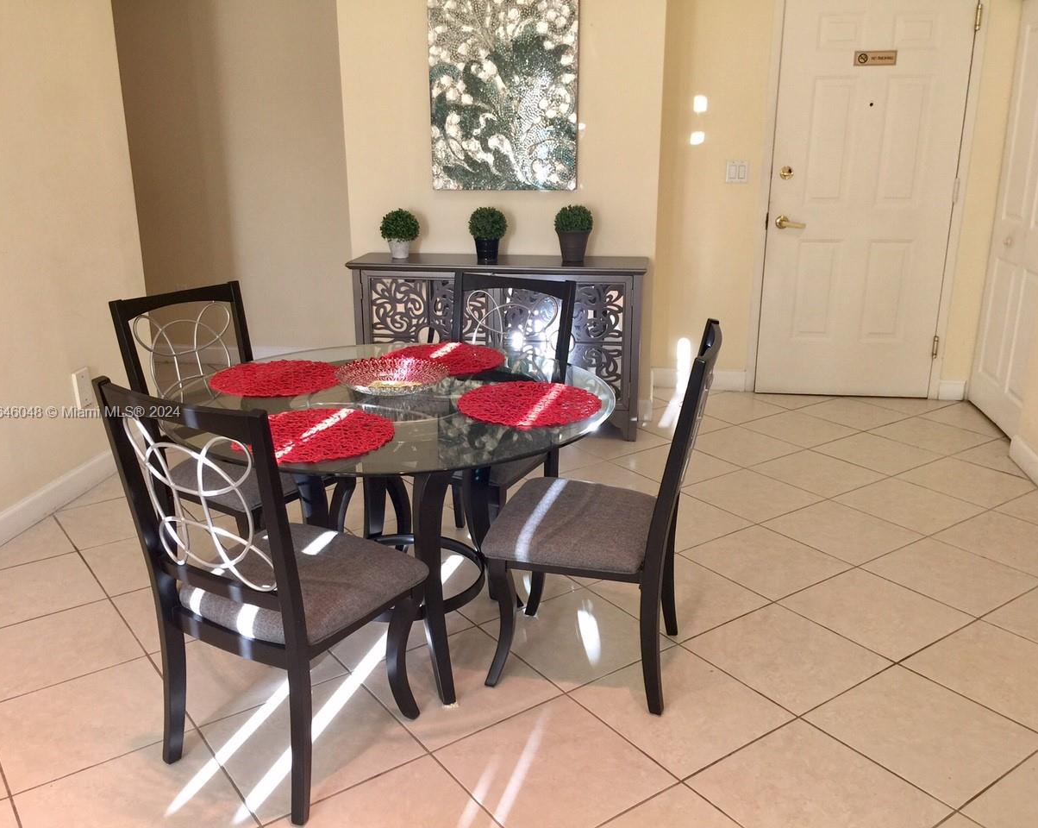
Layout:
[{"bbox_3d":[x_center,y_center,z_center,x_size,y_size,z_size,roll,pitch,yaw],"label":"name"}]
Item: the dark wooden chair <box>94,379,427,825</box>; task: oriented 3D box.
[{"bbox_3d":[-0.535,0.338,2.064,0.480,0.925,0.530,9,20,28],"label":"dark wooden chair"}]

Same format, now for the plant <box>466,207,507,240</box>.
[{"bbox_3d":[-0.149,-0.891,4.332,0.180,0.158,0.180,0,17,0],"label":"plant"}]

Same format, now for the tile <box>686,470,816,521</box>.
[{"bbox_3d":[0.938,0.329,3.725,0.417,0.010,0.417,-12,21,-34],"label":"tile"}]

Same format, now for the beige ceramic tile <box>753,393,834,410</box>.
[{"bbox_3d":[1.495,-0.099,5.159,0.420,0.010,0.420,-12,21,-34],"label":"beige ceramic tile"}]

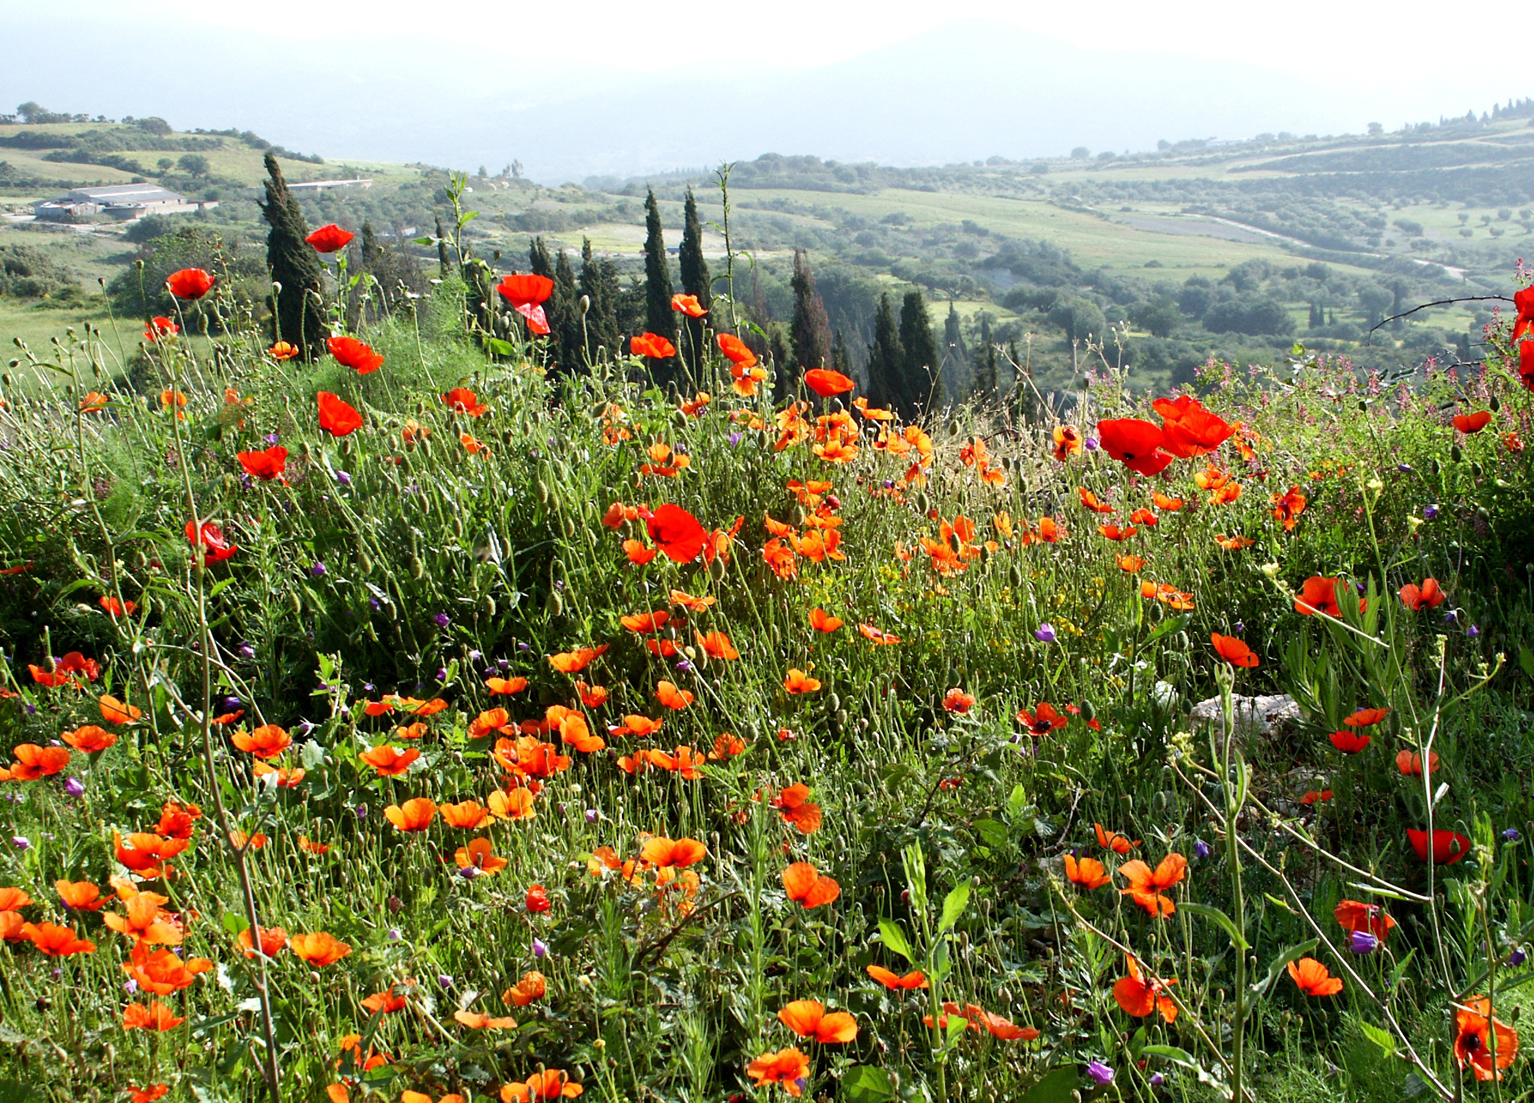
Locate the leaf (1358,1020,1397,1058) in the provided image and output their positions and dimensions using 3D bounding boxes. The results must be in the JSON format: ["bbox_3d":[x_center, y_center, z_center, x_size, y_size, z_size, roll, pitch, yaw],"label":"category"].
[{"bbox_3d":[0.522,0.416,2.500,0.042,0.019,0.014,42,-12,6],"label":"leaf"}]

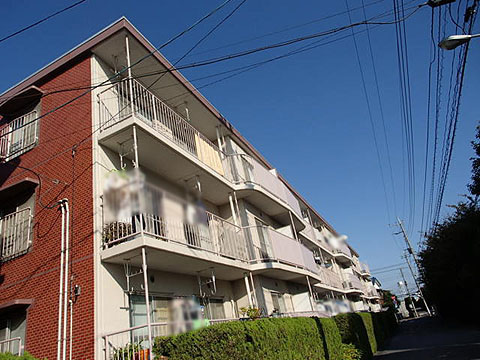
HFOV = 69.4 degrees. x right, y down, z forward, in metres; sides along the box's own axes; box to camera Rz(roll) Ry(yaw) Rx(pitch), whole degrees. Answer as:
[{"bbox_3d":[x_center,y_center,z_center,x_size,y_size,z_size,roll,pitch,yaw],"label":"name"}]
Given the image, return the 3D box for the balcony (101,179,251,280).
[{"bbox_3d":[-1.247,1.536,8.732,1.030,1.350,4.910,-21,-26,18],"label":"balcony"}]

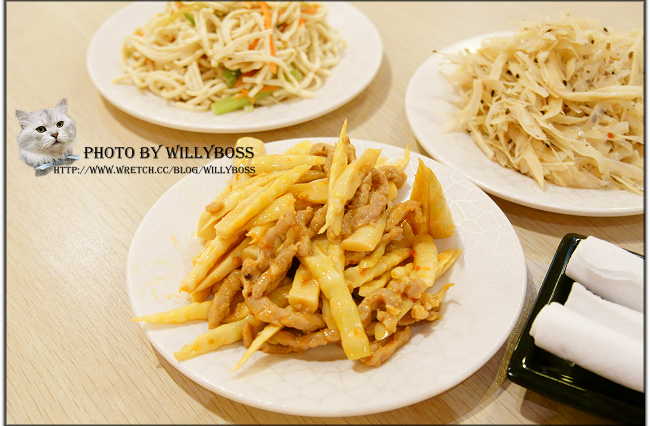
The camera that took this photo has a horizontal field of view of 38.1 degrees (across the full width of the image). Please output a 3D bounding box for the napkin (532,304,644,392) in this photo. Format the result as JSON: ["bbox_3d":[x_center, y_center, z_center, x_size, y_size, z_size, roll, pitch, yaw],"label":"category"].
[{"bbox_3d":[0.169,0.082,0.470,0.130,0.027,0.029,23,45,24],"label":"napkin"}]

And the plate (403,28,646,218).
[{"bbox_3d":[0.166,-0.061,0.652,0.222,0.025,0.222,0,40,0],"label":"plate"}]

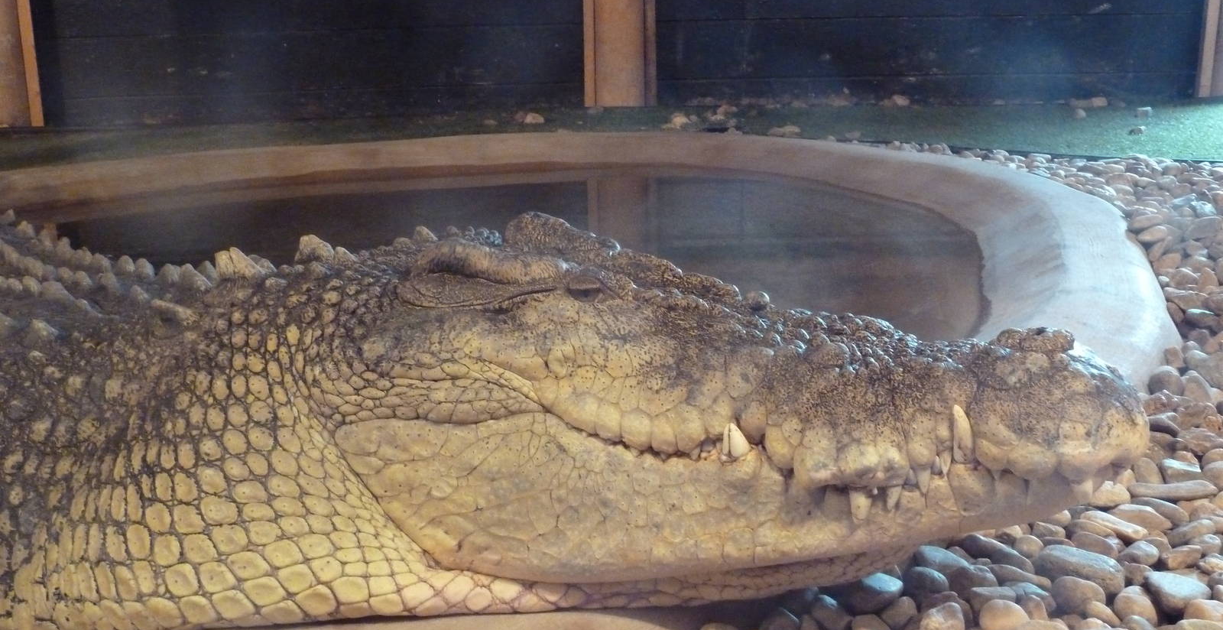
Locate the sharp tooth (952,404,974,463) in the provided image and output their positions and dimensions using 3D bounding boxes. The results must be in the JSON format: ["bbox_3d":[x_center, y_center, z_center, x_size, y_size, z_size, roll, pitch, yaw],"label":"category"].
[{"bbox_3d":[0.310,0.104,1.247,0.018,0.050,0.018,-2,15,15],"label":"sharp tooth"}]

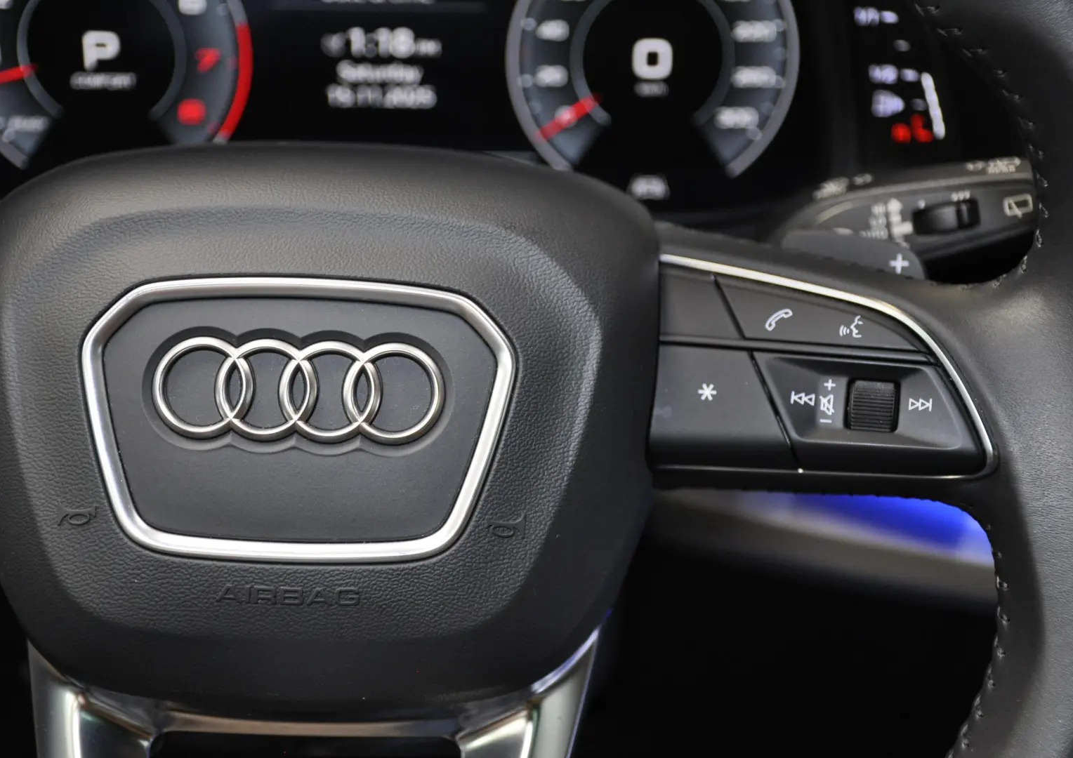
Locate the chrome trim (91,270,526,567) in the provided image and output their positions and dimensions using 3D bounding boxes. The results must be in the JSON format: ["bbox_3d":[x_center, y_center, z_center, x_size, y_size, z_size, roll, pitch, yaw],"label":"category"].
[{"bbox_3d":[-0.051,0.009,0.430,0.093,0.061,0.010,2,1,1],"label":"chrome trim"}]

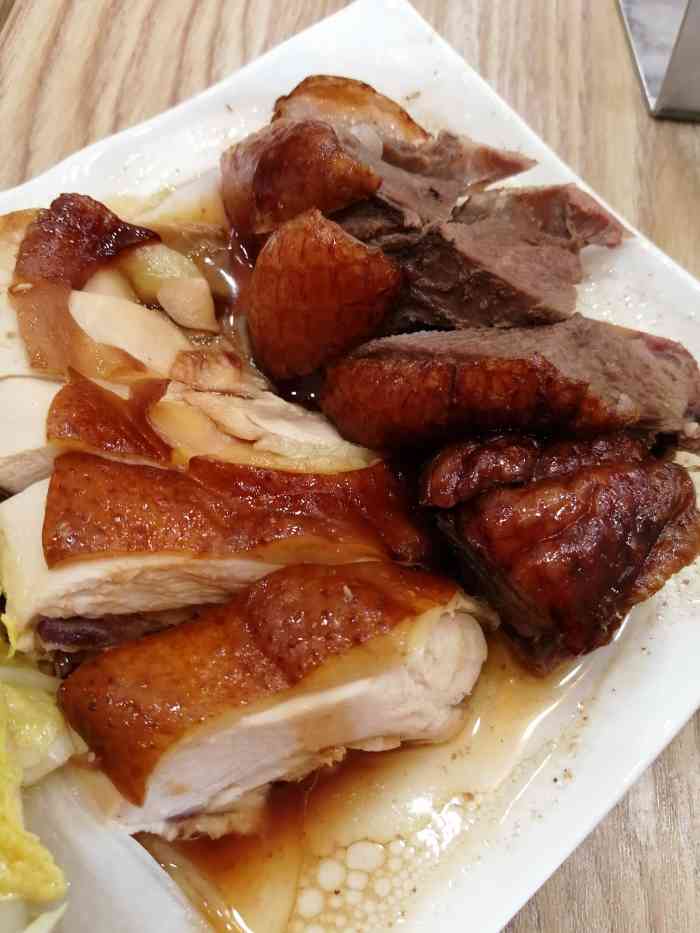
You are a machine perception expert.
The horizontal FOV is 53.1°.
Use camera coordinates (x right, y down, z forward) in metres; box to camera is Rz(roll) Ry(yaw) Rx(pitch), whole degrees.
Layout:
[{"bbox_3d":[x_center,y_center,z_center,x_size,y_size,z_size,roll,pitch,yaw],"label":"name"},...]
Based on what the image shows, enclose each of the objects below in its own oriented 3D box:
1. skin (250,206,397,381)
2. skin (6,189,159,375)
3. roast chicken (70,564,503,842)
[{"bbox_3d":[-0.011,-0.058,0.241,0.040,0.040,0.046,36,67,16],"label":"skin"},{"bbox_3d":[-0.087,-0.059,0.237,0.044,0.031,0.058,0,62,-1],"label":"skin"},{"bbox_3d":[-0.016,0.058,0.179,0.097,0.048,0.046,-14,63,-8],"label":"roast chicken"}]

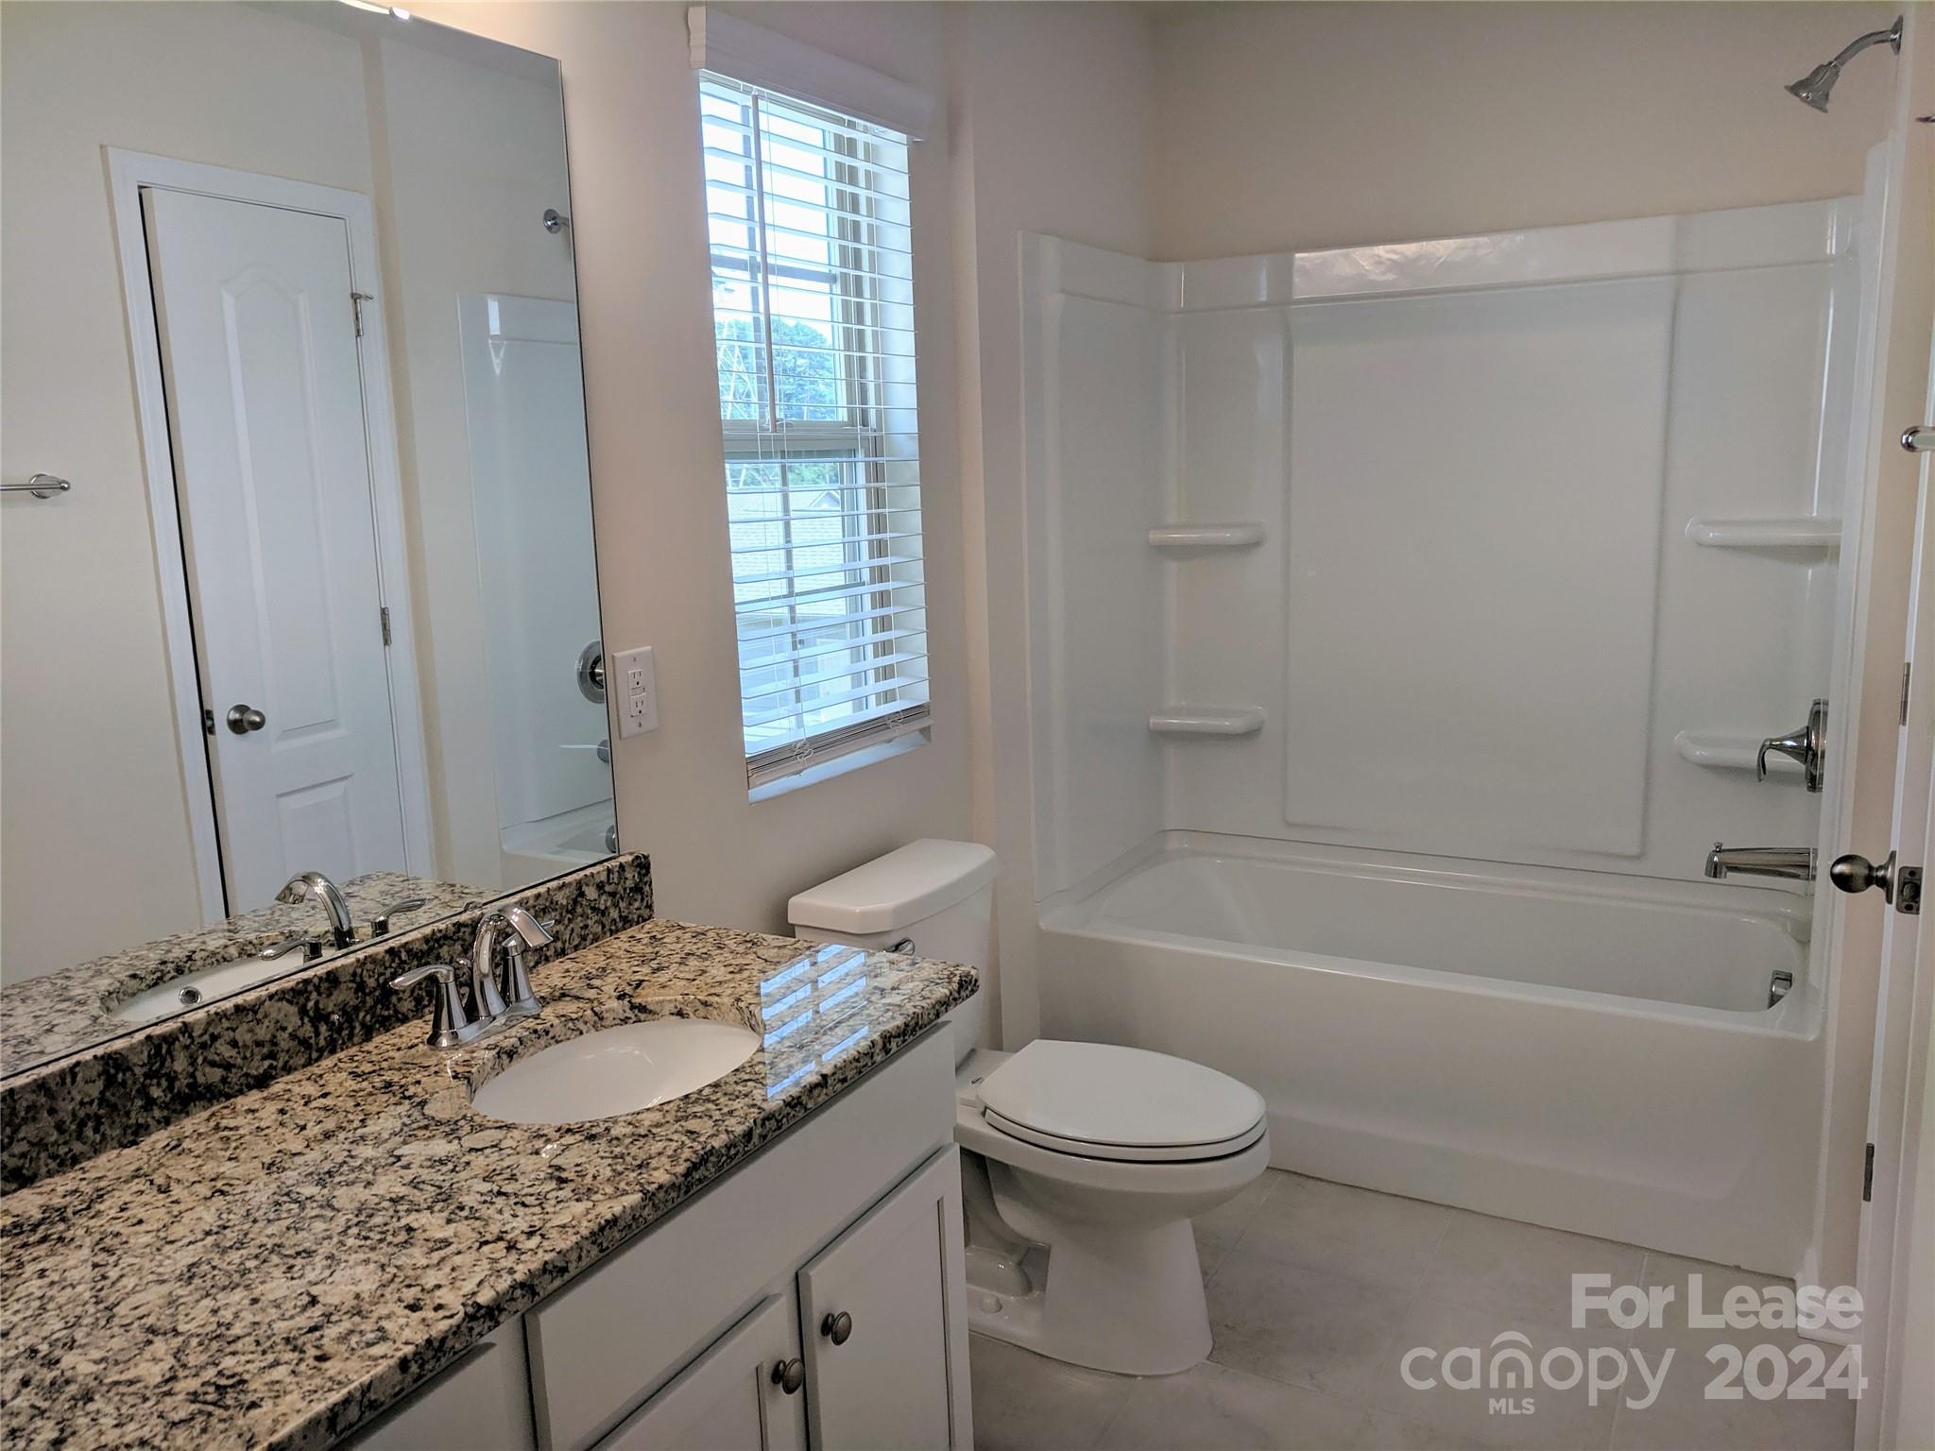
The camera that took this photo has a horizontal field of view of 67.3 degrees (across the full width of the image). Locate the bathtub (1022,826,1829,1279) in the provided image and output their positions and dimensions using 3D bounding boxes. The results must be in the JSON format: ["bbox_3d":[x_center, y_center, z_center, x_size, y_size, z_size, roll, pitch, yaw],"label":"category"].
[{"bbox_3d":[0.990,0.614,3.147,1.490,0.485,0.760,4,12,29],"label":"bathtub"}]

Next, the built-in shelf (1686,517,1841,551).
[{"bbox_3d":[1.613,-0.397,2.956,0.277,0.044,0.110,4,12,29],"label":"built-in shelf"}]

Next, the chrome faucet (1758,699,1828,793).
[{"bbox_3d":[1.531,0.036,2.692,0.108,0.174,0.174,4,12,29],"label":"chrome faucet"}]

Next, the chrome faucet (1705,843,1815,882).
[{"bbox_3d":[1.502,0.252,2.752,0.182,0.071,0.060,4,12,29],"label":"chrome faucet"}]

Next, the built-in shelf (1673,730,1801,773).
[{"bbox_3d":[1.626,0.059,3.037,0.279,0.045,0.115,4,12,29],"label":"built-in shelf"}]

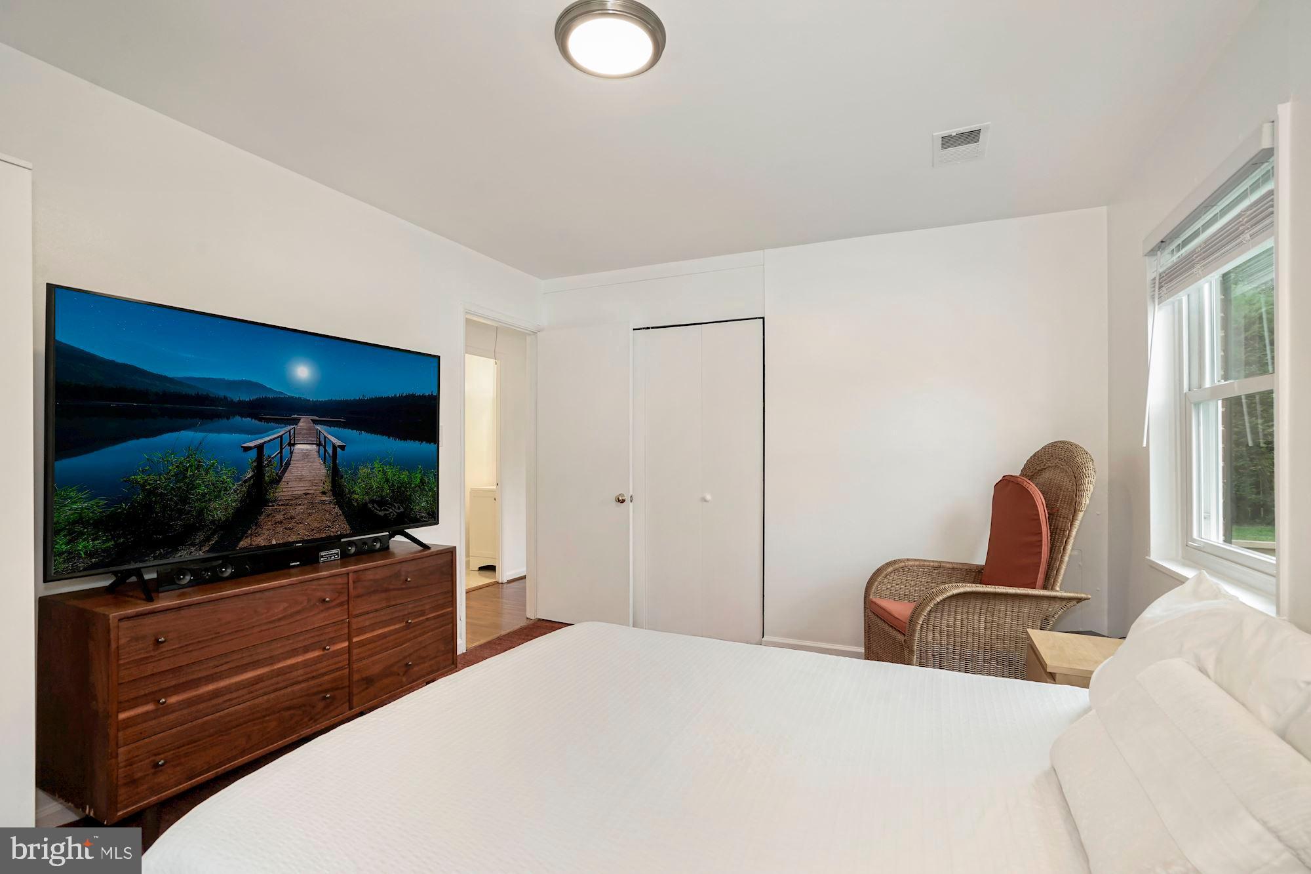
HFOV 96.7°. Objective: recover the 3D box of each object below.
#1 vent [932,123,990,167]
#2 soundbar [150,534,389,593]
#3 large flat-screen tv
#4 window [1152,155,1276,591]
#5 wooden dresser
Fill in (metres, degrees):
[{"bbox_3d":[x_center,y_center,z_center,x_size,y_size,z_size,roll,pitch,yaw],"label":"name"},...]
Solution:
[{"bbox_3d":[1.209,-1.145,2.312,0.194,0.022,0.297,0,-1,26],"label":"vent"},{"bbox_3d":[-1.448,0.476,2.311,0.060,0.077,0.895,0,-1,26],"label":"soundbar"},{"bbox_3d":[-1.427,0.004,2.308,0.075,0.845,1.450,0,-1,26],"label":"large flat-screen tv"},{"bbox_3d":[1.843,-0.144,1.877,0.150,1.220,0.930,0,-1,26],"label":"window"},{"bbox_3d":[-1.447,0.869,2.313,0.430,0.710,1.300,0,-1,26],"label":"wooden dresser"}]

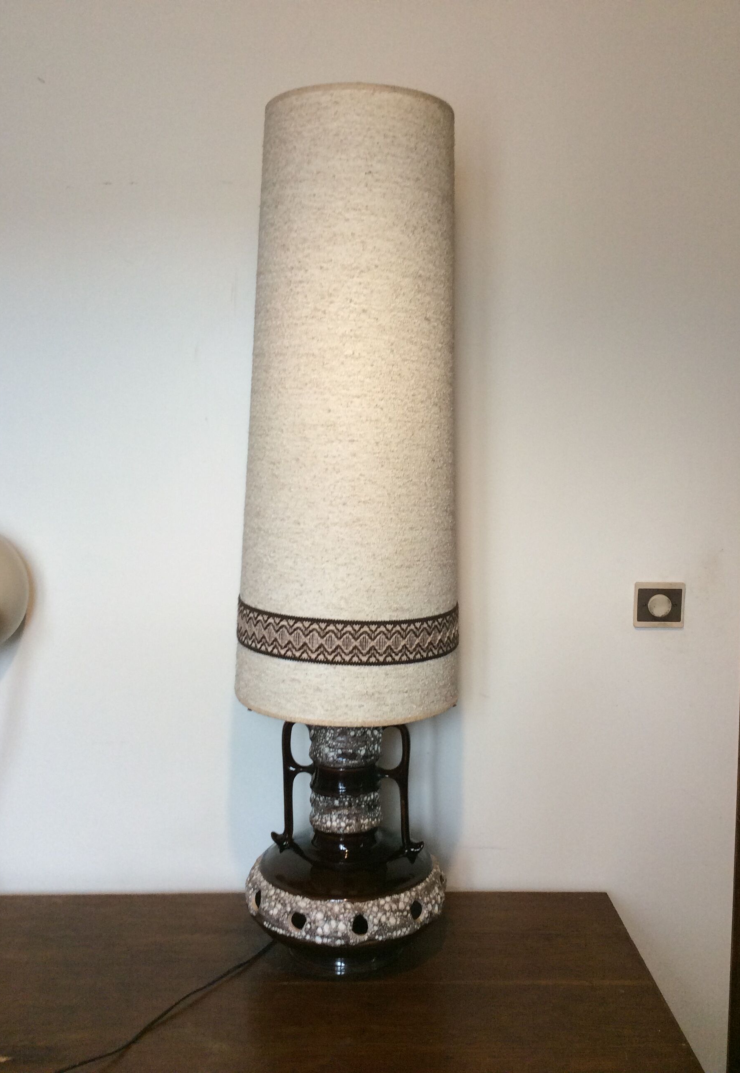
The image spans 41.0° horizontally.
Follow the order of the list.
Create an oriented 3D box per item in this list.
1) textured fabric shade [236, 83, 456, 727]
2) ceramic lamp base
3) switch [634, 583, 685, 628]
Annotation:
[{"bbox_3d":[-0.022,-0.169,1.358,0.309,0.784,0.309,1,7,-1],"label":"textured fabric shade"},{"bbox_3d":[-0.035,0.420,1.421,0.286,0.358,0.286,0,6,-1],"label":"ceramic lamp base"},{"bbox_3d":[0.460,0.110,1.562,0.081,0.072,0.020,0,6,-1],"label":"switch"}]

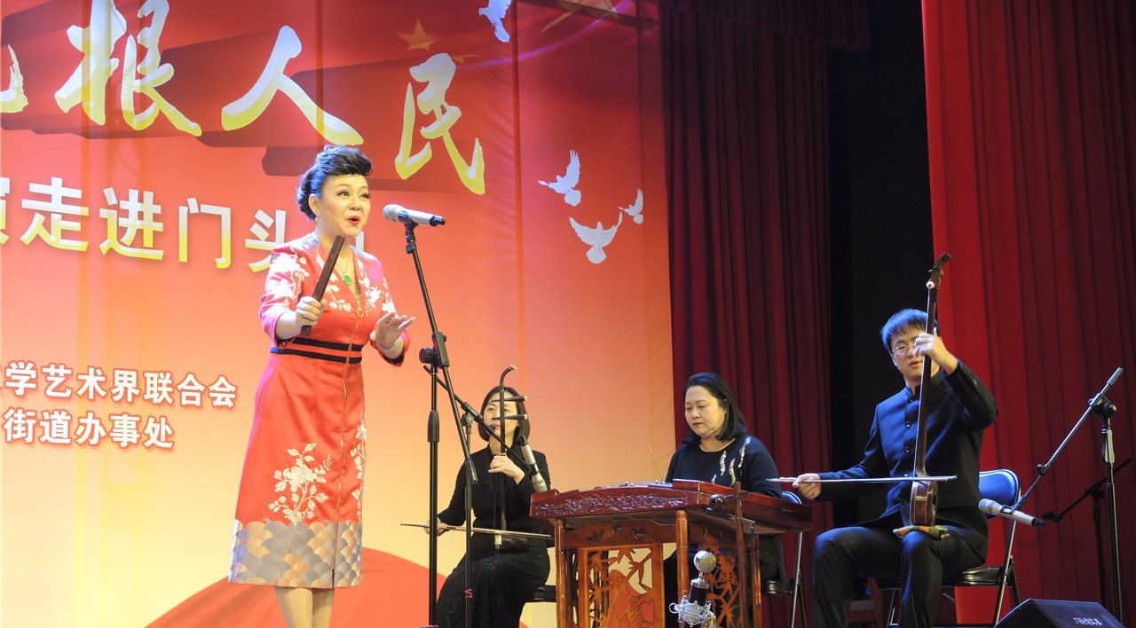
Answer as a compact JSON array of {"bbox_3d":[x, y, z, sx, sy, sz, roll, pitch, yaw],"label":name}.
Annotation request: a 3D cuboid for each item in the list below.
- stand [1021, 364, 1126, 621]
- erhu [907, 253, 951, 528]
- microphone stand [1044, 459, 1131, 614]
[{"bbox_3d":[1.818,0.725,7.382,0.680,1.060,0.600,-1,-9,-6],"label":"stand"},{"bbox_3d":[1.280,0.271,7.650,0.110,0.970,0.150,2,-9,20],"label":"erhu"},{"bbox_3d":[2.374,1.135,9.774,0.550,0.970,0.550,-1,-9,-6],"label":"microphone stand"}]

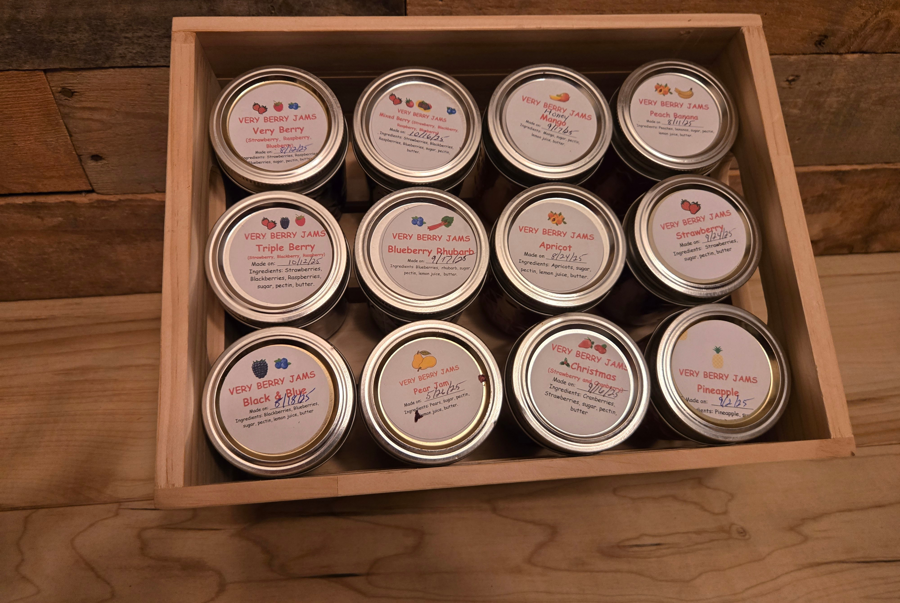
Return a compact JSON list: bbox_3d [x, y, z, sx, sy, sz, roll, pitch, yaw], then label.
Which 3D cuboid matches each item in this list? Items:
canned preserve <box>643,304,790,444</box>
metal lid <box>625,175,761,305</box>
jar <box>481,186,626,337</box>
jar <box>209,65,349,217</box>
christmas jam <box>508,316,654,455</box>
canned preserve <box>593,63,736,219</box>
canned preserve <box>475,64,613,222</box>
[{"bbox_3d":[0.137,0.048,0.354,0.073,0.096,0.073,-3,77,-5],"label":"canned preserve"},{"bbox_3d":[0.133,-0.034,0.327,0.073,0.015,0.073,1,77,-4],"label":"metal lid"},{"bbox_3d":[0.056,-0.020,0.361,0.073,0.095,0.073,1,77,-4],"label":"jar"},{"bbox_3d":[-0.096,-0.084,0.364,0.073,0.096,0.073,-3,77,-5],"label":"jar"},{"bbox_3d":[0.062,0.051,0.345,0.073,0.094,0.073,-3,77,-5],"label":"christmas jam"},{"bbox_3d":[0.125,-0.095,0.383,0.073,0.096,0.073,1,77,-4],"label":"canned preserve"},{"bbox_3d":[0.052,-0.089,0.376,0.073,0.096,0.073,1,77,-4],"label":"canned preserve"}]

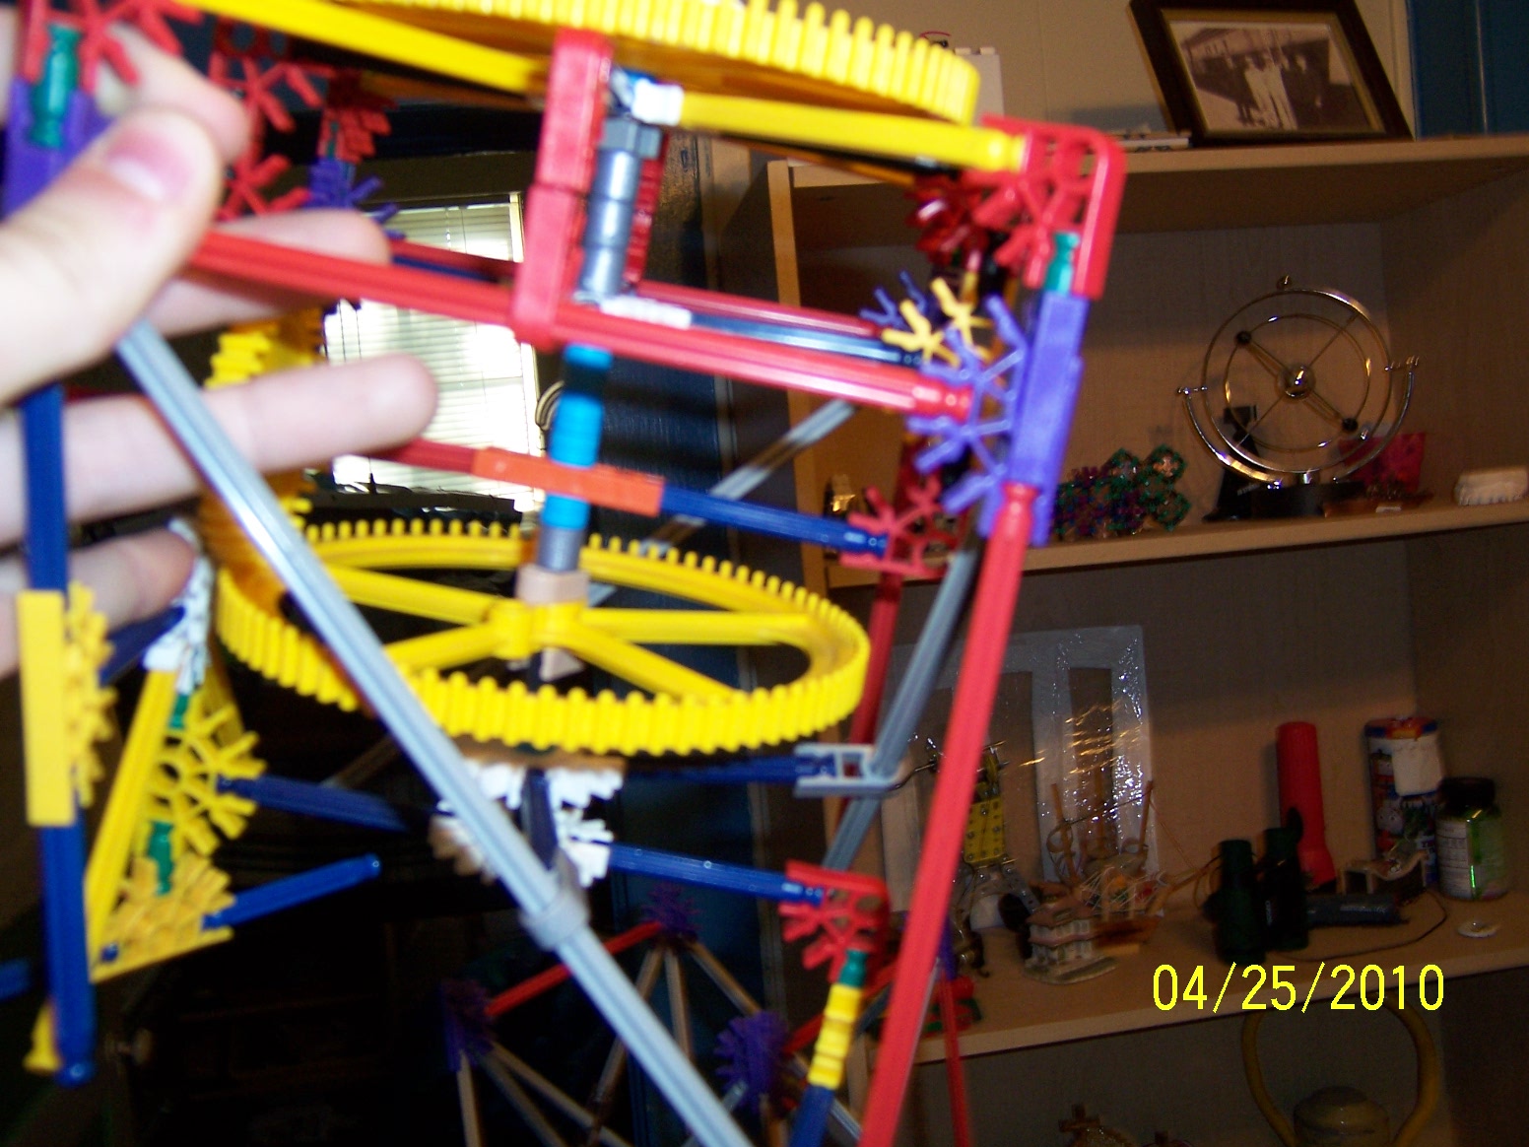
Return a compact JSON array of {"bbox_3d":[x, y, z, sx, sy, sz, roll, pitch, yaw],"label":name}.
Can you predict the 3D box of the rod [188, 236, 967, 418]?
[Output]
[{"bbox_3d":[-0.033,-0.038,0.216,0.128,0.006,0.006,11,12,-3],"label":"rod"}]

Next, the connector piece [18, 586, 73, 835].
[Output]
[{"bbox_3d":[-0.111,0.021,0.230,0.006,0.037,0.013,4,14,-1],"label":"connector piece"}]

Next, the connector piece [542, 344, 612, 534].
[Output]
[{"bbox_3d":[-0.038,-0.030,0.294,0.009,0.041,0.009,11,12,-3],"label":"connector piece"}]

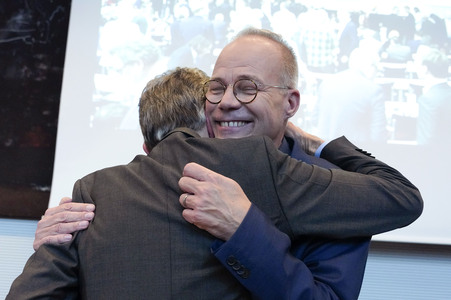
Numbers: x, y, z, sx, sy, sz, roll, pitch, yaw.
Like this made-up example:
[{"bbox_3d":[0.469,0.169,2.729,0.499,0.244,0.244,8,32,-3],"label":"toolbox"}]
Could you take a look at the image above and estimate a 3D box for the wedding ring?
[{"bbox_3d":[-0.067,0.088,0.690,0.004,0.021,0.021,7,4,30],"label":"wedding ring"}]

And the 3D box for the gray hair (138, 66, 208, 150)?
[{"bbox_3d":[-0.103,-0.086,0.845,0.168,0.180,0.200,-16,-7,7],"label":"gray hair"}]

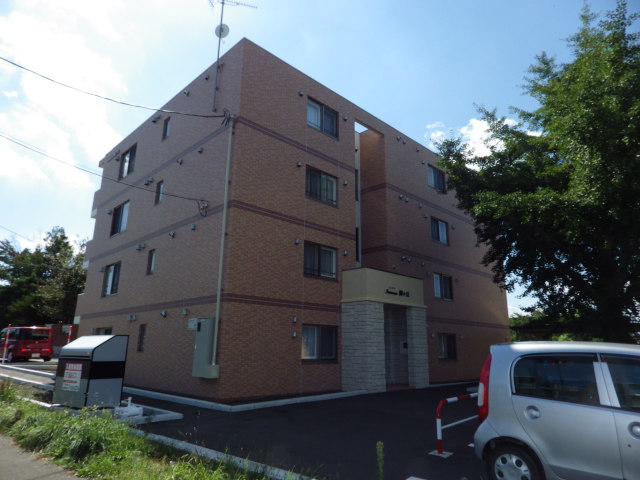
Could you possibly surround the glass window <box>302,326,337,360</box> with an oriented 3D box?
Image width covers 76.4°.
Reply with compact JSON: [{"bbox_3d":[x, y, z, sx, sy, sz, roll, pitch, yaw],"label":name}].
[{"bbox_3d":[-0.005,3.506,13.710,0.140,1.198,1.706,-13,-20,43],"label":"glass window"}]

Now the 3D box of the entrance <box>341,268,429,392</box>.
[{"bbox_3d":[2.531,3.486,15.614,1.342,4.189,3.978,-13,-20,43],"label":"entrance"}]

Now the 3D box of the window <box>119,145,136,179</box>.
[{"bbox_3d":[-9.211,-3.702,19.610,1.800,1.430,0.120,-13,-20,42],"label":"window"}]

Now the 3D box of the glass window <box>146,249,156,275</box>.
[{"bbox_3d":[-6.328,0.862,15.347,0.527,0.911,0.120,-13,-20,43],"label":"glass window"}]

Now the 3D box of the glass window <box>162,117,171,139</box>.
[{"bbox_3d":[-6.367,-4.636,17.038,0.566,1.011,0.120,-13,-20,42],"label":"glass window"}]

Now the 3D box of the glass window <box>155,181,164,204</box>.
[{"bbox_3d":[-6.379,-1.880,16.285,0.584,0.914,0.120,-13,-20,42],"label":"glass window"}]

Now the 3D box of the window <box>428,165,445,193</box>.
[{"bbox_3d":[6.289,-3.238,21.965,0.140,1.227,1.764,-13,-20,43],"label":"window"}]

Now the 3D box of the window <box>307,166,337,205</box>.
[{"bbox_3d":[0.073,-1.956,15.205,1.671,1.257,0.120,14,-20,-42],"label":"window"}]

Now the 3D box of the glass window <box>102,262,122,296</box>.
[{"bbox_3d":[-9.183,1.742,18.012,1.783,1.400,0.140,-13,-20,43],"label":"glass window"}]

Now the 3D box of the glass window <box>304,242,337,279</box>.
[{"bbox_3d":[0.033,0.801,14.468,1.668,1.243,0.120,14,-20,-42],"label":"glass window"}]

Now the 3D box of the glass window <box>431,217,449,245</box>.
[{"bbox_3d":[6.128,-0.396,20.775,1.635,1.270,0.120,14,-20,-42],"label":"glass window"}]

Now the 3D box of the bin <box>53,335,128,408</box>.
[{"bbox_3d":[-5.074,2.869,9.047,1.479,1.450,0.754,-10,-18,36],"label":"bin"}]

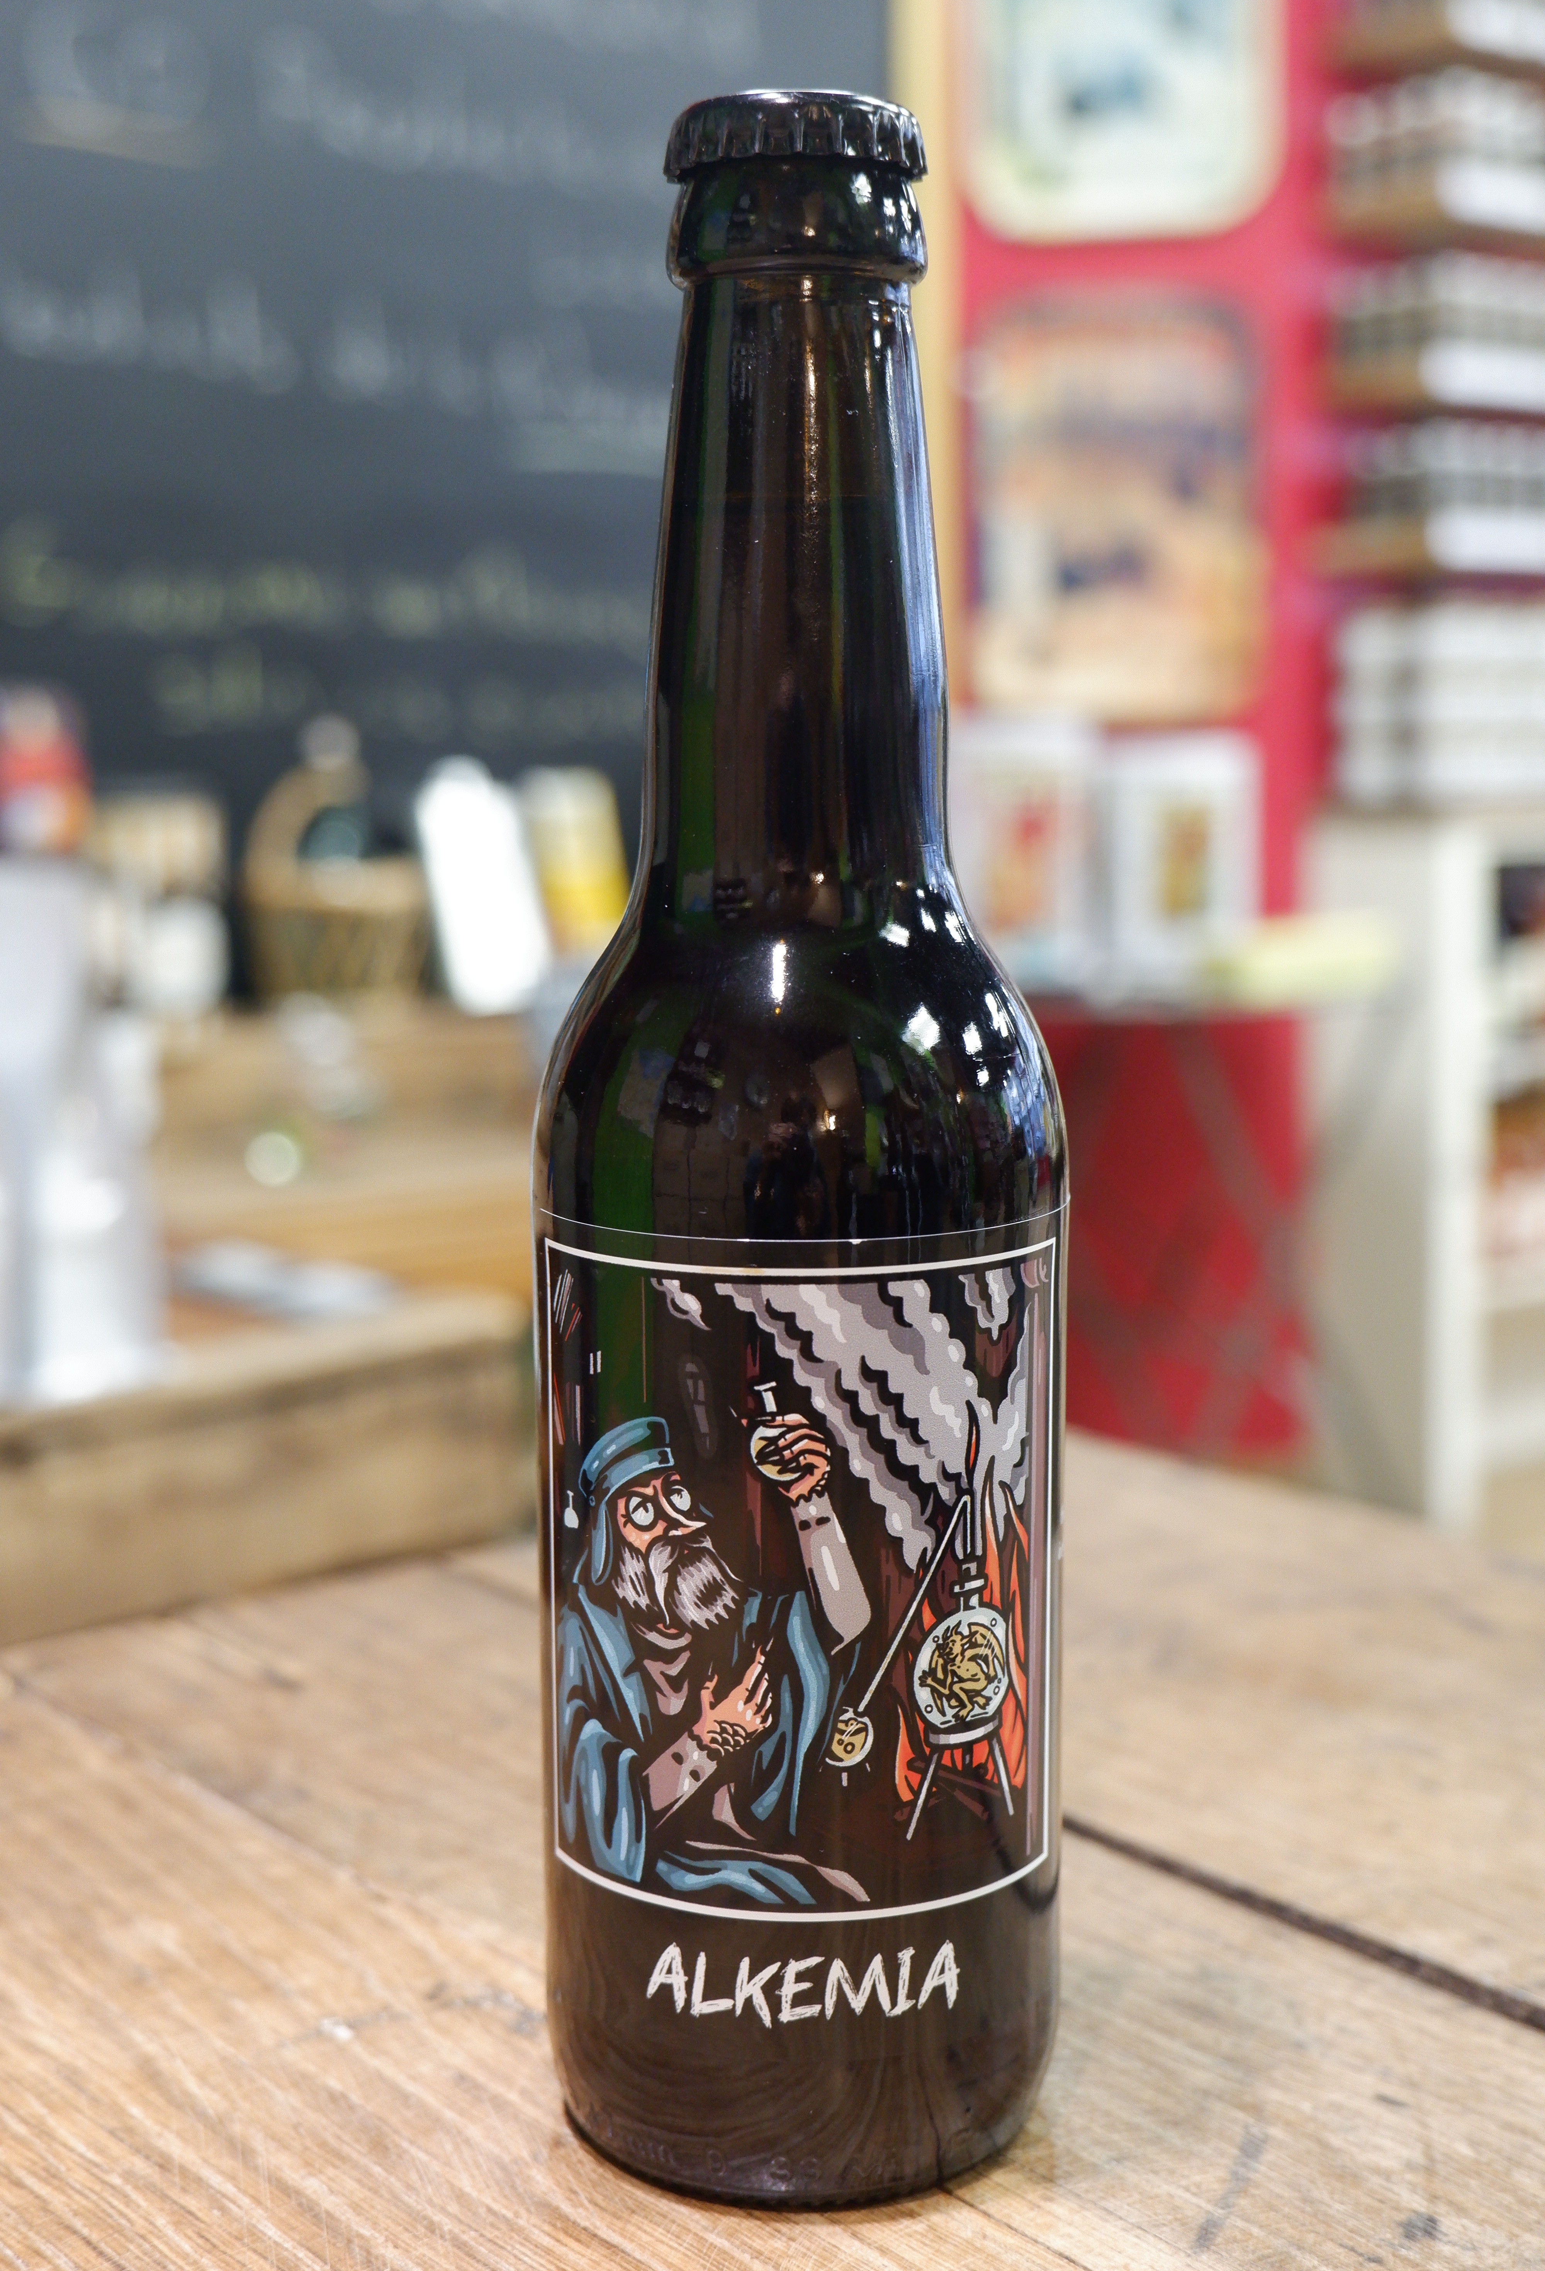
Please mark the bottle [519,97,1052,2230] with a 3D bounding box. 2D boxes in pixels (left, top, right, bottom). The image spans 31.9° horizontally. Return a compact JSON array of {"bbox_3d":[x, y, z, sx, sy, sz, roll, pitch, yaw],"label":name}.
[{"bbox_3d":[0.003,0.000,0.315,0.061,0.230,0.061,0,4,1],"label":"bottle"}]

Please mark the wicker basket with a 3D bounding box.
[{"bbox_3d":[-0.371,-0.220,2.300,0.155,0.205,0.165,-1,4,-9],"label":"wicker basket"}]

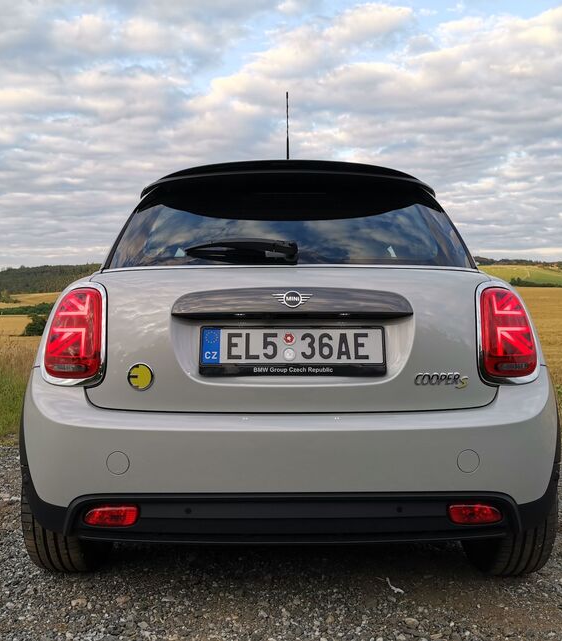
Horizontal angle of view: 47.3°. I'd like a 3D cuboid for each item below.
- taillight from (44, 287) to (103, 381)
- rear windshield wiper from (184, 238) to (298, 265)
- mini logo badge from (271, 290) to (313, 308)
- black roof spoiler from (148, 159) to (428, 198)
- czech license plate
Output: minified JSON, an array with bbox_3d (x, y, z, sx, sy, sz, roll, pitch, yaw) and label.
[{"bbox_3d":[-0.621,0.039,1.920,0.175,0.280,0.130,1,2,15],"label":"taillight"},{"bbox_3d":[-0.124,-0.211,1.960,0.350,0.065,0.050,0,-23,-1],"label":"rear windshield wiper"},{"bbox_3d":[0.032,-0.059,1.800,0.113,0.050,0.012,0,-13,-1],"label":"mini logo badge"},{"bbox_3d":[0.025,-0.475,2.140,0.990,0.120,0.270,0,2,-1],"label":"black roof spoiler"},{"bbox_3d":[0.033,0.088,1.820,0.535,0.140,0.020,0,-2,-1],"label":"czech license plate"}]

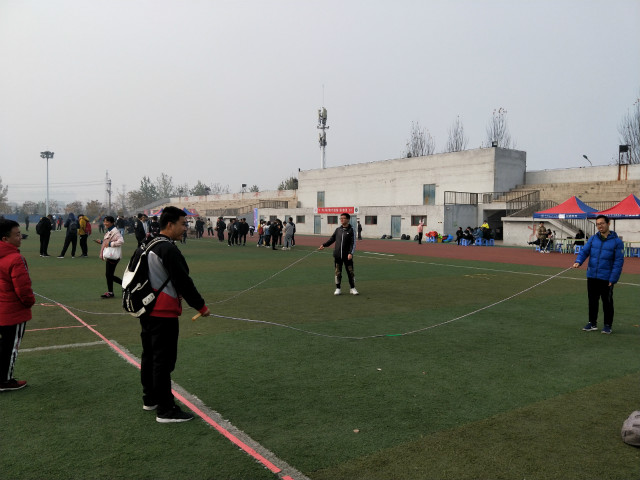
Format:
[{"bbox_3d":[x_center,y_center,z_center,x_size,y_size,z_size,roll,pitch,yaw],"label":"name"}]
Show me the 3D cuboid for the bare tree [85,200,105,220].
[{"bbox_3d":[-62.435,-7.895,127.937,5.500,6.080,5.500,1,3,0],"label":"bare tree"}]

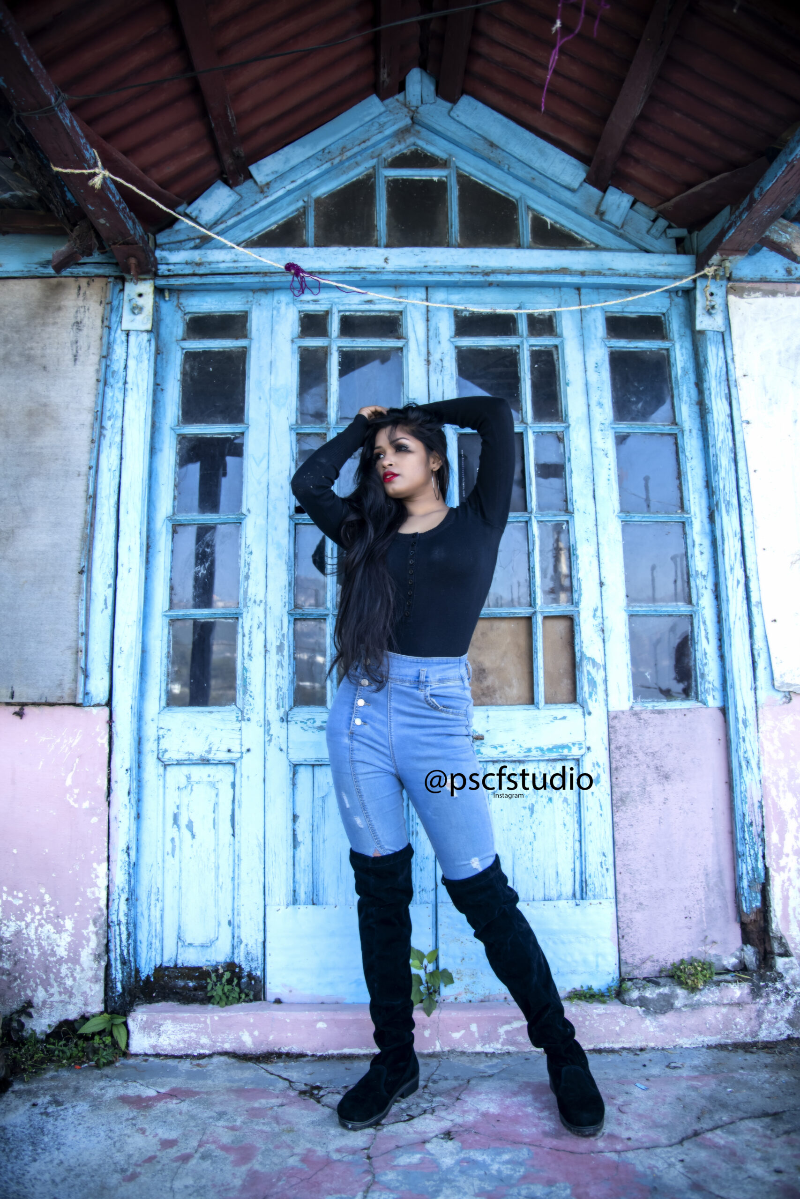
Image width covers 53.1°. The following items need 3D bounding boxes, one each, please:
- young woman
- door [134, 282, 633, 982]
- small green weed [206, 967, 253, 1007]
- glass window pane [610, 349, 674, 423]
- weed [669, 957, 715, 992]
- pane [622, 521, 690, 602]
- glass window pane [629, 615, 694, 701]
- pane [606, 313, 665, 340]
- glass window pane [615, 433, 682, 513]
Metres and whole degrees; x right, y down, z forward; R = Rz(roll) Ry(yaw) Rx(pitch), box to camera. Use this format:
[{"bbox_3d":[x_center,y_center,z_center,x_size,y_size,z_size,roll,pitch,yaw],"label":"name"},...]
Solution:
[{"bbox_3d":[0.105,0.292,1.863,0.639,1.636,0.377,-4,-10,18],"label":"young woman"},{"bbox_3d":[-0.067,0.053,2.340,1.296,2.071,0.080,0,-9,-1],"label":"door"},{"bbox_3d":[-0.452,1.030,2.126,0.122,0.087,0.080,-1,-10,-1],"label":"small green weed"},{"bbox_3d":[0.757,-0.668,2.502,0.189,0.244,0.020,-1,-10,-1],"label":"glass window pane"},{"bbox_3d":[0.783,1.004,2.142,0.120,0.074,0.090,-1,-10,-1],"label":"weed"},{"bbox_3d":[0.771,-0.109,2.405,0.194,0.252,0.020,-1,-10,-1],"label":"pane"},{"bbox_3d":[0.775,0.172,2.357,0.187,0.253,0.020,-1,-10,-1],"label":"glass window pane"},{"bbox_3d":[0.750,-0.864,2.535,0.187,0.084,0.020,-1,-10,-1],"label":"pane"},{"bbox_3d":[0.764,-0.387,2.453,0.192,0.256,0.020,-1,-10,-1],"label":"glass window pane"}]

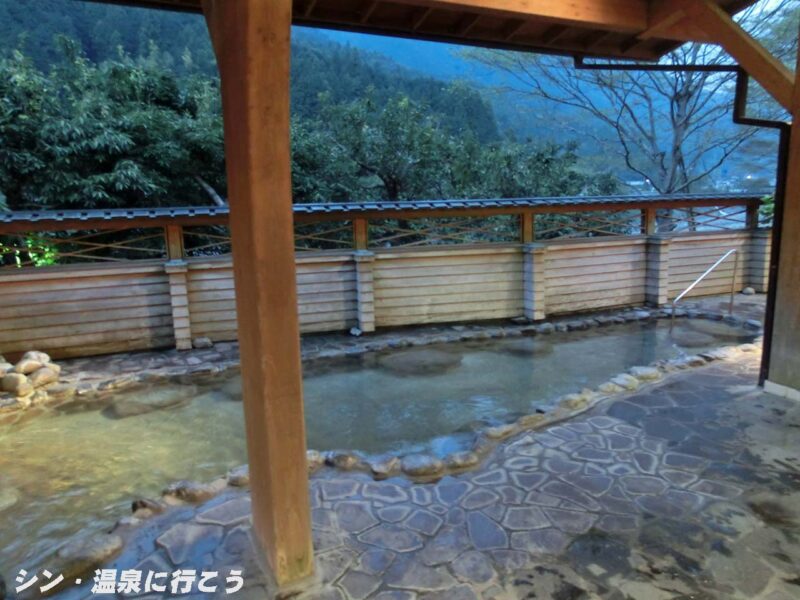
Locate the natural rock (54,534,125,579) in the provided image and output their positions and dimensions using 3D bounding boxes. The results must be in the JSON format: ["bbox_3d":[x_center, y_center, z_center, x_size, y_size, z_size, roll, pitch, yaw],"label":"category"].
[{"bbox_3d":[-1.255,1.032,2.249,0.236,0.128,0.142,-9,13,-39],"label":"natural rock"}]

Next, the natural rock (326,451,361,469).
[{"bbox_3d":[-0.302,0.882,3.027,0.196,0.097,0.137,-3,10,-12],"label":"natural rock"}]

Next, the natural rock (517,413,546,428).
[{"bbox_3d":[0.892,0.818,3.747,0.200,0.070,0.140,-7,11,-29],"label":"natural rock"}]

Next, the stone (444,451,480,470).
[{"bbox_3d":[0.358,0.921,3.155,0.197,0.093,0.128,-3,10,-12],"label":"stone"}]

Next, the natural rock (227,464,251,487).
[{"bbox_3d":[-0.872,0.965,3.054,0.158,0.094,0.127,-4,10,-15],"label":"natural rock"}]

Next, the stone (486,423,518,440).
[{"bbox_3d":[0.608,0.801,3.352,0.233,0.090,0.140,-9,13,-39],"label":"stone"}]

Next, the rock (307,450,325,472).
[{"bbox_3d":[-0.500,0.925,3.170,0.134,0.117,0.114,-2,10,-5],"label":"rock"}]

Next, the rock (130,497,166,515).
[{"bbox_3d":[-1.259,1.034,2.779,0.164,0.070,0.098,-4,10,-18],"label":"rock"}]

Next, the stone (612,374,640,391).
[{"bbox_3d":[1.676,0.623,4.144,0.219,0.119,0.164,-7,11,-29],"label":"stone"}]

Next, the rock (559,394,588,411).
[{"bbox_3d":[1.264,0.748,4.054,0.210,0.085,0.158,-7,11,-29],"label":"rock"}]

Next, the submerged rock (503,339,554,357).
[{"bbox_3d":[1.345,0.506,5.850,0.470,0.150,0.400,-5,11,-16],"label":"submerged rock"}]

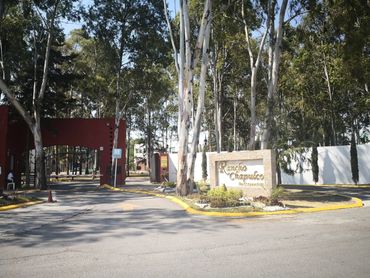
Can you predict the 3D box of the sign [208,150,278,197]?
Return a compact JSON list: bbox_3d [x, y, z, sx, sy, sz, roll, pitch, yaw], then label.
[{"bbox_3d":[2.646,1.652,13.584,3.183,2.097,0.591,-5,-8,38],"label":"sign"}]

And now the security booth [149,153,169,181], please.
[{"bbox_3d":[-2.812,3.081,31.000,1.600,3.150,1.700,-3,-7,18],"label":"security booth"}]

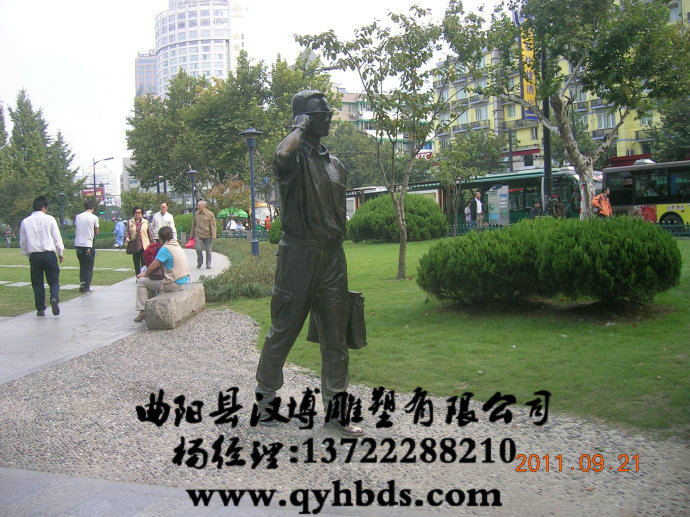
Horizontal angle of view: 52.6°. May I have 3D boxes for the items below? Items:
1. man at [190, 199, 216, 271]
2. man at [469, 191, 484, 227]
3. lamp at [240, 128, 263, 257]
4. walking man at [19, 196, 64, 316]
[{"bbox_3d":[-3.564,-0.588,17.515,0.600,1.700,0.420,-1,4,0],"label":"man"},{"bbox_3d":[4.227,-1.269,22.365,0.540,1.720,0.420,-4,5,-33],"label":"man"},{"bbox_3d":[-2.653,-1.864,20.000,0.660,3.750,0.660,-2,4,0],"label":"lamp"},{"bbox_3d":[-4.466,-0.028,10.177,0.600,1.750,0.480,-1,4,6],"label":"walking man"}]

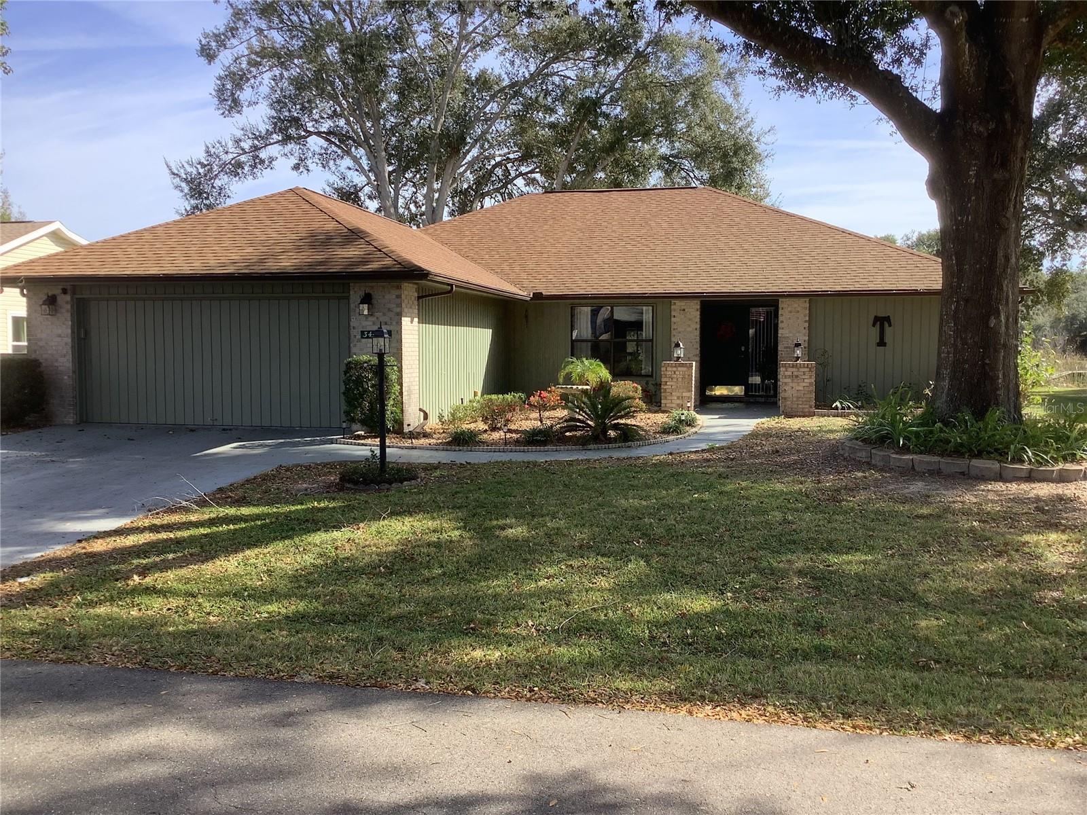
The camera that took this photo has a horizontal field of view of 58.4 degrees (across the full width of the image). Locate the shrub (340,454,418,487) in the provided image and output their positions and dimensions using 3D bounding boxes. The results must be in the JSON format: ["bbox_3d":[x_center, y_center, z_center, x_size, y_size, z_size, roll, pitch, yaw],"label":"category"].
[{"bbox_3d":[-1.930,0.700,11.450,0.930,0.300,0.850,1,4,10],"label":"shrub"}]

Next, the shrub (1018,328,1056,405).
[{"bbox_3d":[10.350,-0.900,20.700,1.200,1.720,1.200,1,4,10],"label":"shrub"}]

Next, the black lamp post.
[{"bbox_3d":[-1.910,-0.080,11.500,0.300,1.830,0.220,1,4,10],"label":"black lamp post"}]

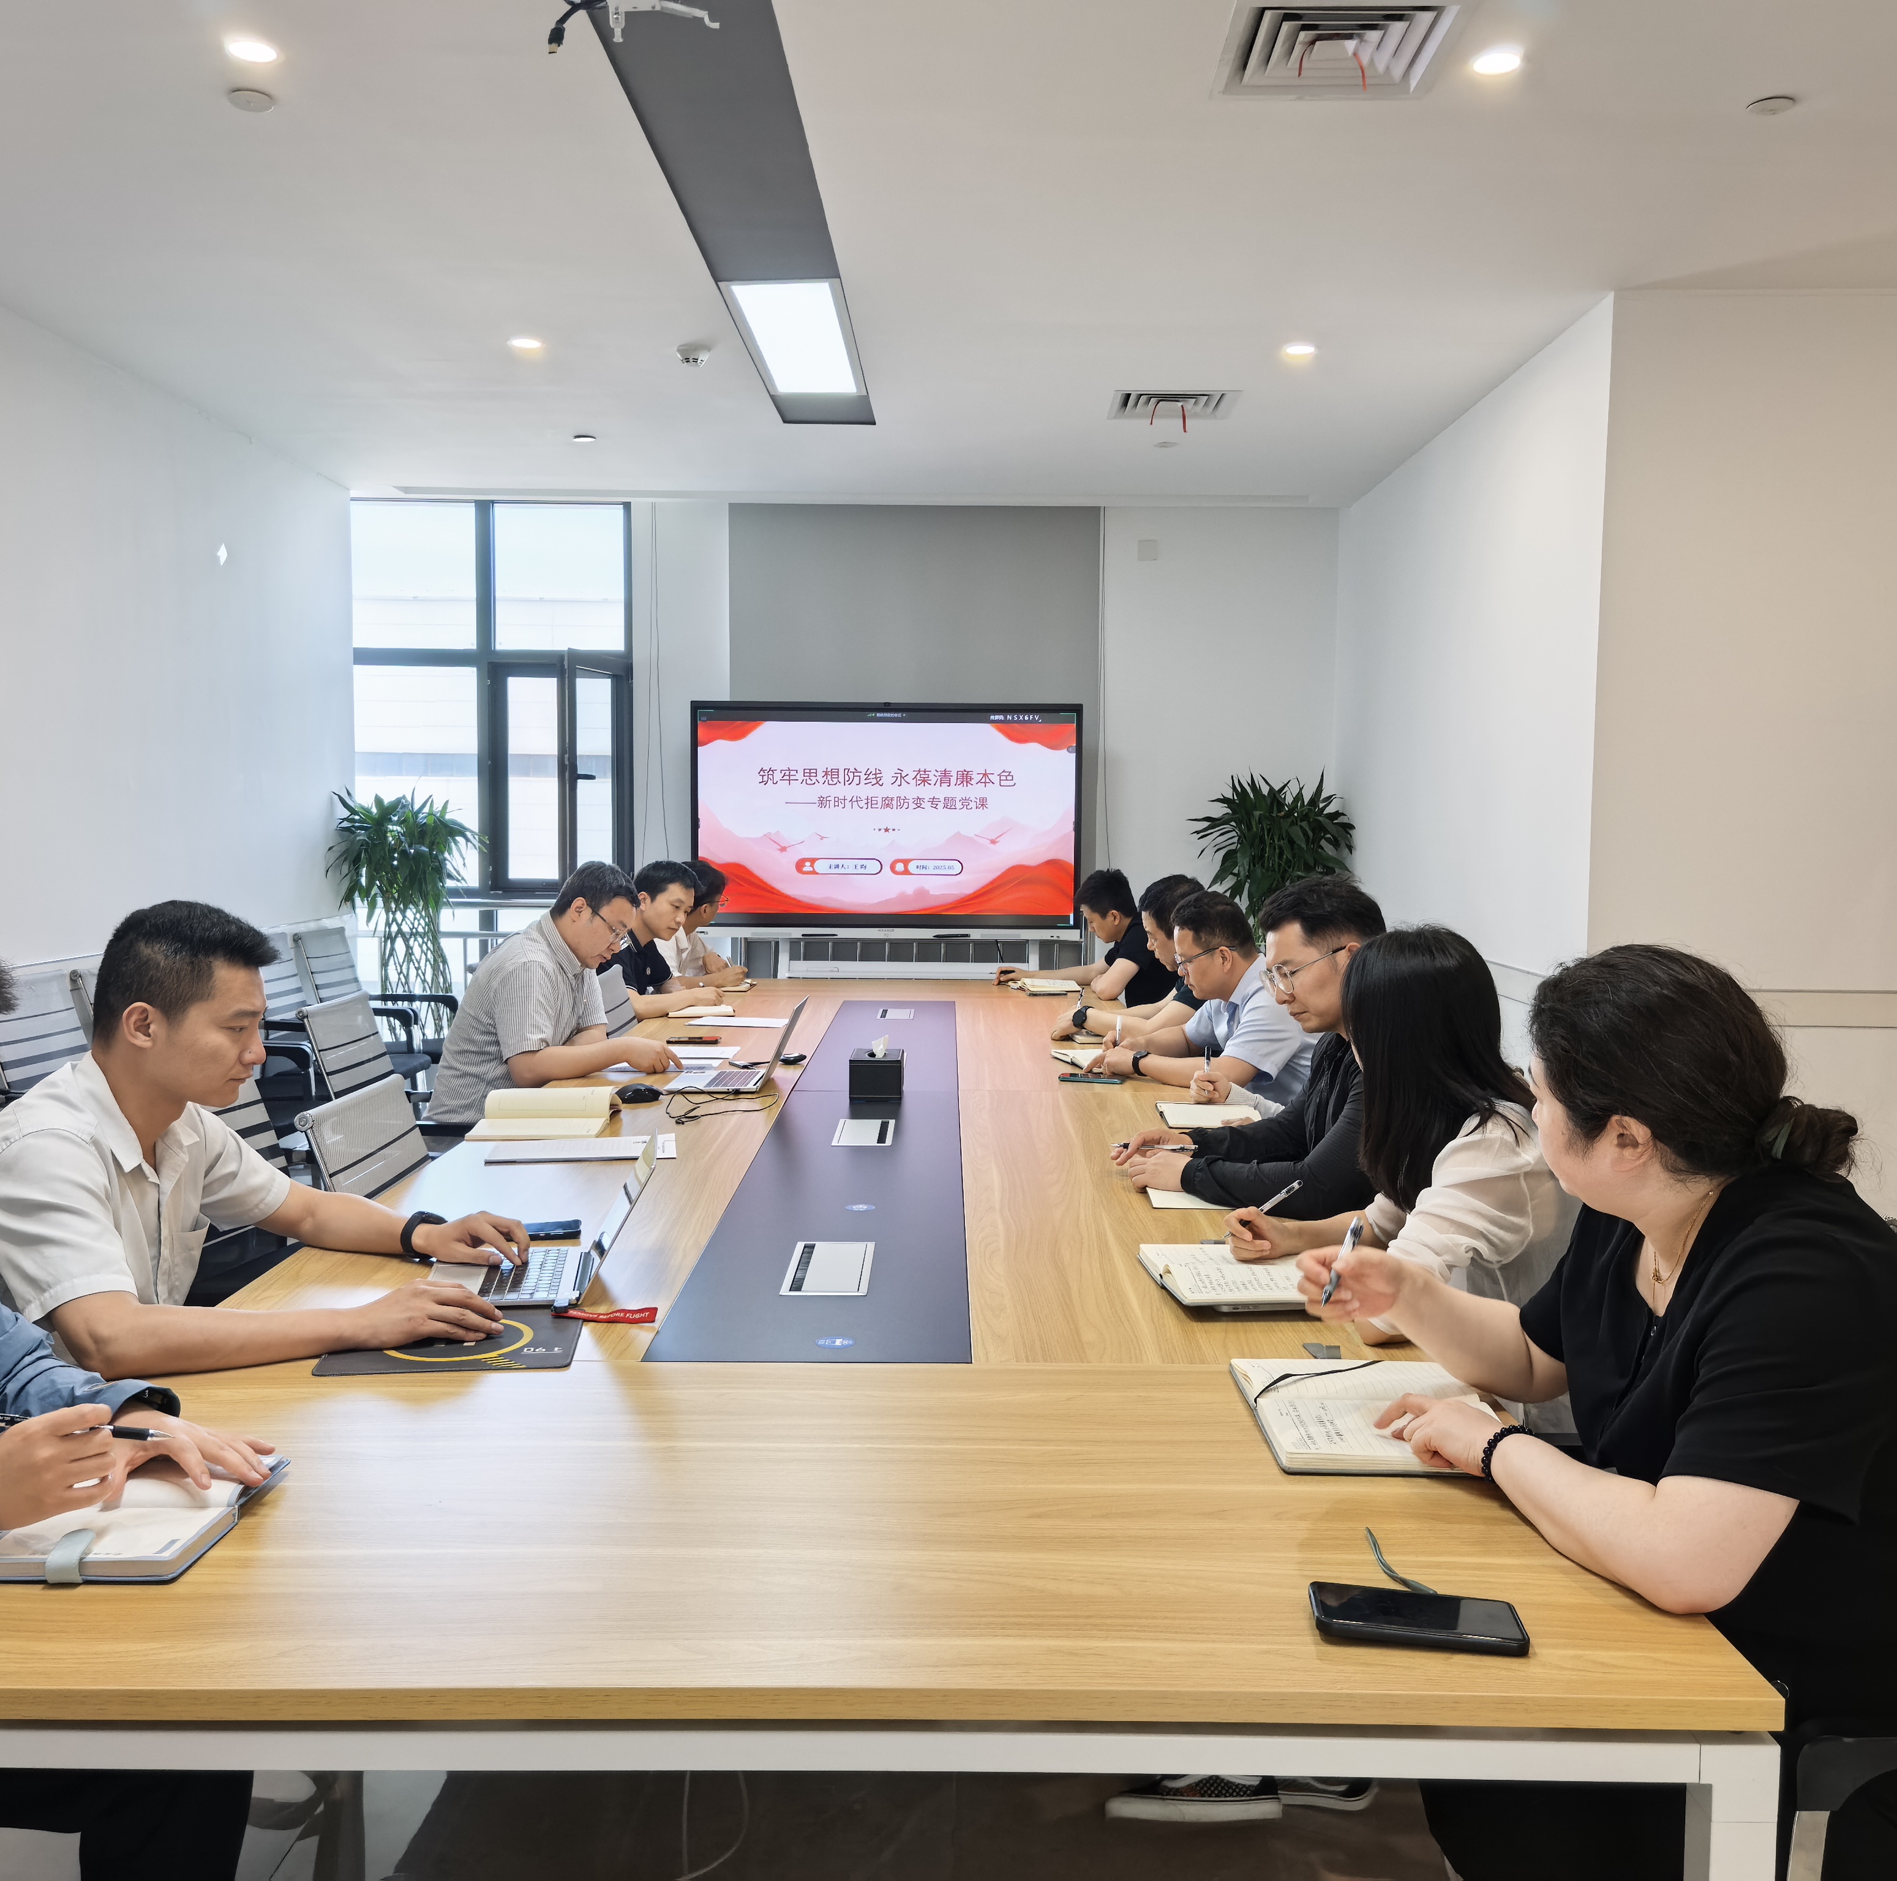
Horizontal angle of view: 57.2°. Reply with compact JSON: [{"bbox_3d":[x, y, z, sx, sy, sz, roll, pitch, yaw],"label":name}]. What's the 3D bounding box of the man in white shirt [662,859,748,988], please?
[{"bbox_3d":[-1.012,0.297,6.464,0.680,1.210,0.580,1,4,5],"label":"man in white shirt"}]

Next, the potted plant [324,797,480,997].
[{"bbox_3d":[-2.160,0.131,6.885,0.580,1.460,0.580,0,4,0],"label":"potted plant"}]

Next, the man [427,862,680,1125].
[{"bbox_3d":[-0.976,0.431,4.368,0.720,1.265,0.600,1,4,5],"label":"man"}]

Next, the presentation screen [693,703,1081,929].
[{"bbox_3d":[-0.265,-0.527,7.632,1.700,1.000,0.100,0,4,0],"label":"presentation screen"}]

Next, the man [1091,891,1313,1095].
[{"bbox_3d":[0.704,0.472,4.348,0.760,1.210,0.620,0,4,-5],"label":"man"}]

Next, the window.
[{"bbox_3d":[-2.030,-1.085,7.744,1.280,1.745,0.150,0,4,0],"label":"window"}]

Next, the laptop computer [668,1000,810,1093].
[{"bbox_3d":[-0.522,0.254,4.315,0.330,0.205,0.310,1,4,4],"label":"laptop computer"}]

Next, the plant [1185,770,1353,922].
[{"bbox_3d":[1.377,0.089,7.444,0.720,1.600,0.720,0,4,0],"label":"plant"}]

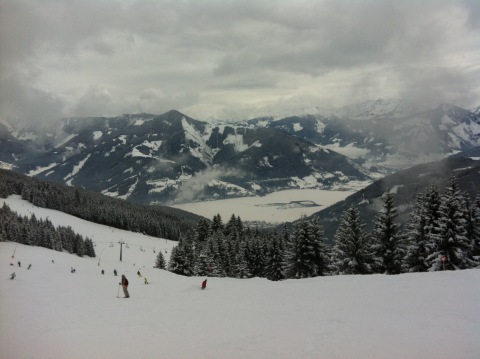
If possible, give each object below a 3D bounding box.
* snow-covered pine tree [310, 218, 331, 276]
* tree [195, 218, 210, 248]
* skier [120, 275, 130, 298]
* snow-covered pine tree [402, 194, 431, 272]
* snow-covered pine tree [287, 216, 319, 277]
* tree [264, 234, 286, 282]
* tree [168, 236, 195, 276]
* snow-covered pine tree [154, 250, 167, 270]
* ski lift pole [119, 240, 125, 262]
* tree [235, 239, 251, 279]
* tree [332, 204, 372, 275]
[{"bbox_3d":[12.289,10.613,75.417,3.600,9.260,3.600,0,7,0],"label":"snow-covered pine tree"},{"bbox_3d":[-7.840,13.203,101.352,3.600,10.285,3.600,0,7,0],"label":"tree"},{"bbox_3d":[-8.491,7.934,35.887,0.780,1.789,0.600,2,7,13],"label":"skier"},{"bbox_3d":[24.496,7.415,67.285,4.300,11.350,4.300,0,7,0],"label":"snow-covered pine tree"},{"bbox_3d":[9.537,10.333,73.393,4.800,9.633,4.800,0,7,0],"label":"snow-covered pine tree"},{"bbox_3d":[5.458,12.015,74.541,3.400,7.278,3.400,0,7,0],"label":"tree"},{"bbox_3d":[-10.682,14.080,88.527,4.600,7.514,4.600,0,7,0],"label":"tree"},{"bbox_3d":[-21.268,21.474,129.696,3.200,4.821,3.200,0,7,0],"label":"snow-covered pine tree"},{"bbox_3d":[-64.584,39.259,264.224,3.600,12.319,1.600,5,9,37],"label":"ski lift pole"},{"bbox_3d":[0.400,12.660,77.585,2.700,6.589,2.700,0,7,0],"label":"tree"},{"bbox_3d":[16.555,8.913,71.340,5.500,10.475,5.500,0,7,0],"label":"tree"}]

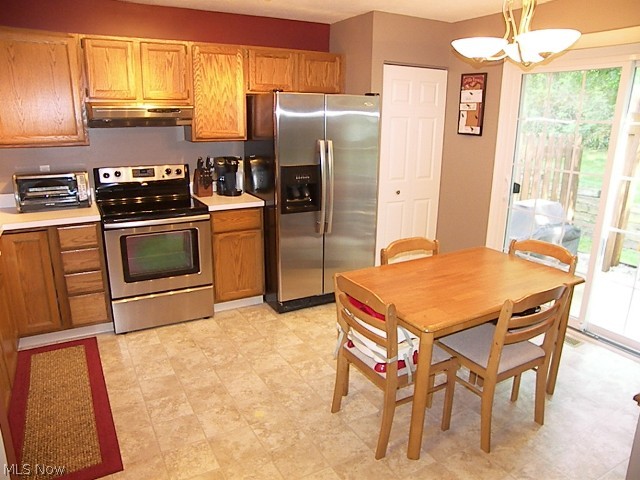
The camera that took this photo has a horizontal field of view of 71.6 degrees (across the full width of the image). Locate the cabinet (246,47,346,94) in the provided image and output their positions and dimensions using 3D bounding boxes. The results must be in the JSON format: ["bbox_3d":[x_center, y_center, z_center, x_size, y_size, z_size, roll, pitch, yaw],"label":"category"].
[{"bbox_3d":[-0.262,-1.468,3.905,0.912,0.350,0.325,-8,19,-27],"label":"cabinet"}]

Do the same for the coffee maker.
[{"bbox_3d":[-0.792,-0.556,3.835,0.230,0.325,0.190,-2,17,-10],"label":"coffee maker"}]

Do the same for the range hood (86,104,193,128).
[{"bbox_3d":[-1.368,-0.961,3.399,0.753,0.165,0.420,-8,19,-27],"label":"range hood"}]

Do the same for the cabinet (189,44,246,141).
[{"bbox_3d":[-0.863,-1.199,3.658,0.449,0.740,0.325,-8,19,-27],"label":"cabinet"}]

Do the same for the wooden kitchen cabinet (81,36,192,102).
[{"bbox_3d":[-1.385,-1.266,3.354,0.750,0.445,0.325,-8,19,-27],"label":"wooden kitchen cabinet"}]

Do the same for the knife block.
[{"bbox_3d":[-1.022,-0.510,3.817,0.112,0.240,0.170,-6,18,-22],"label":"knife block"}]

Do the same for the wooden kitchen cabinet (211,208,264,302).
[{"bbox_3d":[-0.802,0.087,3.916,0.457,0.883,0.620,-8,19,-27],"label":"wooden kitchen cabinet"}]

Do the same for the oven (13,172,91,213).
[{"bbox_3d":[-1.981,-0.380,3.324,0.475,0.255,0.280,-8,19,-27],"label":"oven"}]

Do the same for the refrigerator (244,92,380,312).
[{"bbox_3d":[-0.102,-0.369,3.957,0.900,1.763,0.838,-8,19,-27],"label":"refrigerator"}]

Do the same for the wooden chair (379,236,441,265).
[{"bbox_3d":[0.689,0.459,2.785,0.440,0.865,0.480,-8,19,-27],"label":"wooden chair"}]

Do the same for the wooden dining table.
[{"bbox_3d":[0.792,0.575,2.610,1.204,0.750,0.743,-8,19,-27],"label":"wooden dining table"}]

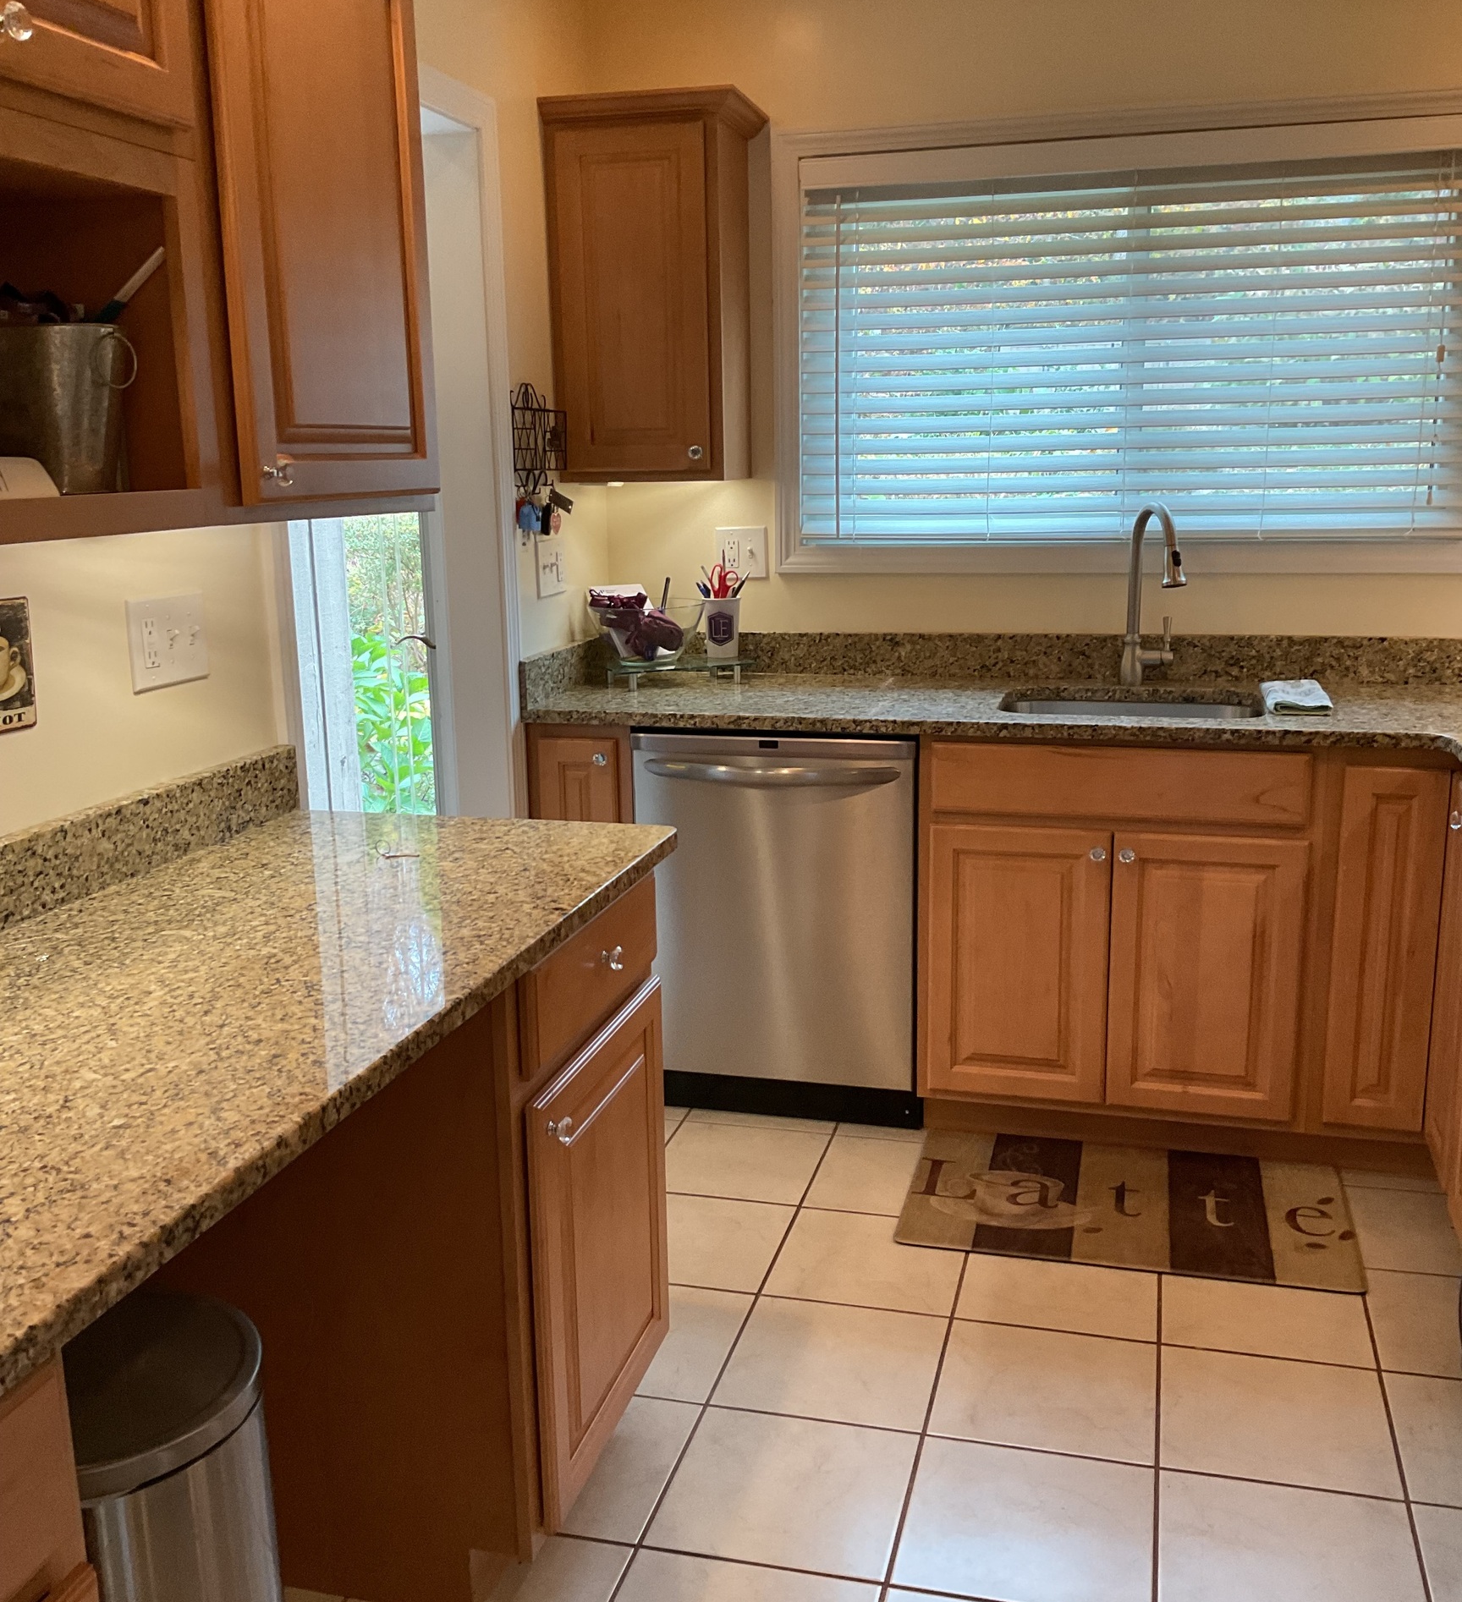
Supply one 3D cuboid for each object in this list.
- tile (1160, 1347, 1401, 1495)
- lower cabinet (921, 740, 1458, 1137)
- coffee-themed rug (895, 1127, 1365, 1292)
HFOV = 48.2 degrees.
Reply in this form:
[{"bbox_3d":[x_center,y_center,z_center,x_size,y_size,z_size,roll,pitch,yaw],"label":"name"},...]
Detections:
[{"bbox_3d":[0.828,0.944,2.491,0.333,0.010,0.333,2,13,15],"label":"tile"},{"bbox_3d":[0.948,0.232,3.509,1.020,0.832,0.610,2,13,15],"label":"lower cabinet"},{"bbox_3d":[0.770,0.781,3.184,0.828,0.010,0.512,2,13,15],"label":"coffee-themed rug"}]

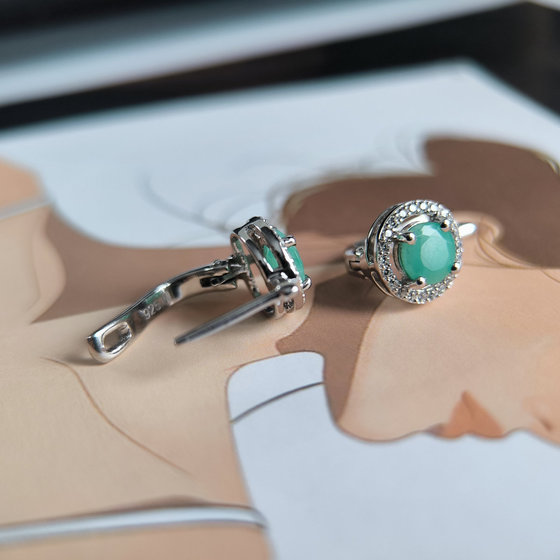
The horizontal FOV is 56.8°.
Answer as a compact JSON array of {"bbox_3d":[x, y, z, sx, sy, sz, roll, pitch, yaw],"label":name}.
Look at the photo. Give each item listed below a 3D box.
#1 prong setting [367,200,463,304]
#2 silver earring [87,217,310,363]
[{"bbox_3d":[0.014,-0.003,0.054,0.011,0.011,0.004,-17,9,-19],"label":"prong setting"},{"bbox_3d":[-0.008,0.003,0.050,0.021,0.011,0.012,-25,46,-12],"label":"silver earring"}]

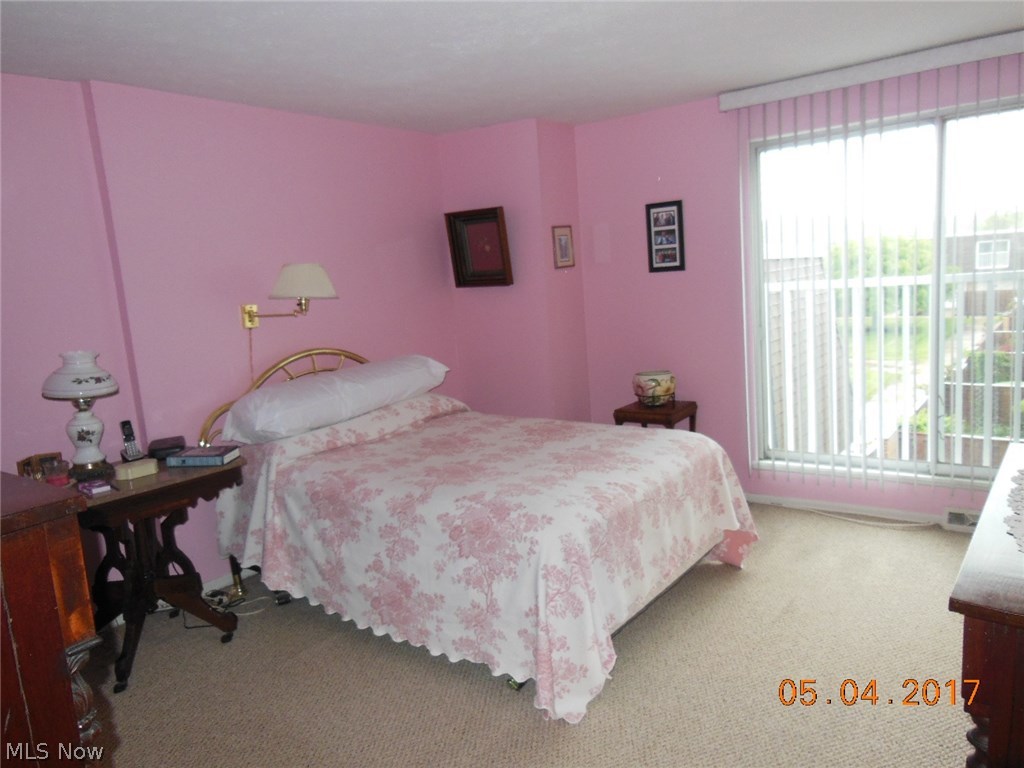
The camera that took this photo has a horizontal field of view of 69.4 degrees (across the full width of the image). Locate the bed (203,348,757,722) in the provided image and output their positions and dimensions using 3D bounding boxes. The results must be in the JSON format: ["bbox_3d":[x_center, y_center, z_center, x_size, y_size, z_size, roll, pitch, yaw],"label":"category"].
[{"bbox_3d":[-0.201,0.405,3.494,2.040,1.150,1.490,2,11,37],"label":"bed"}]

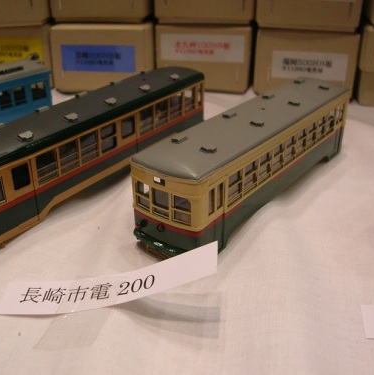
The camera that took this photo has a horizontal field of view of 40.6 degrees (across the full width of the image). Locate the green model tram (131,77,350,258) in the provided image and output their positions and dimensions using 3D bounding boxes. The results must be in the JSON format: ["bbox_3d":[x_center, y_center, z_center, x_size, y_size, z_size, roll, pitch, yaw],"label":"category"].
[{"bbox_3d":[0.030,-0.016,0.215,0.029,0.039,0.133,20,33,33],"label":"green model tram"}]

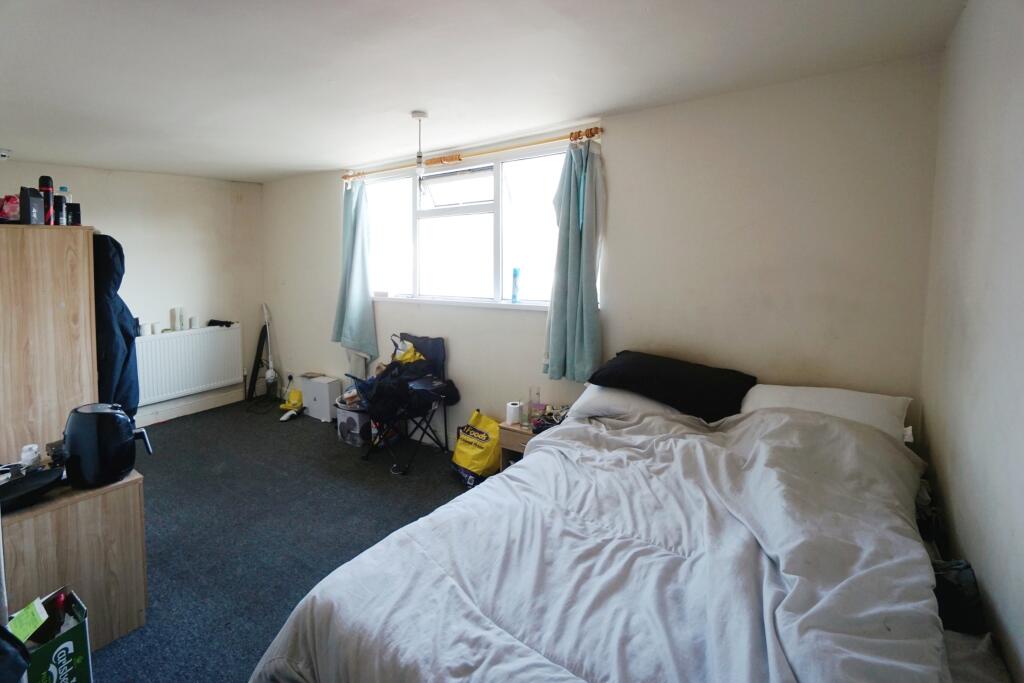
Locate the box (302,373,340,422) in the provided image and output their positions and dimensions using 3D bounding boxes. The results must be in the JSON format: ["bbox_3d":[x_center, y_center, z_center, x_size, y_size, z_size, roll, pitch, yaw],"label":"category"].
[{"bbox_3d":[-1.787,0.528,4.073,0.450,0.370,0.170,5,8,33],"label":"box"}]

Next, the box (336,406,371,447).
[{"bbox_3d":[-1.229,0.664,3.489,0.280,0.280,0.260,5,8,33],"label":"box"}]

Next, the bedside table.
[{"bbox_3d":[0.195,0.716,2.483,0.410,0.470,0.360,5,8,33],"label":"bedside table"}]

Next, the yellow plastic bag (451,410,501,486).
[{"bbox_3d":[-0.243,0.706,2.840,0.200,0.420,0.320,-5,9,-45],"label":"yellow plastic bag"}]

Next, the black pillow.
[{"bbox_3d":[0.797,0.219,2.120,0.700,0.160,0.430,13,36,32],"label":"black pillow"}]

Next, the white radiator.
[{"bbox_3d":[-3.008,0.208,4.035,0.100,0.600,0.880,5,8,33],"label":"white radiator"}]

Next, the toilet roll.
[{"bbox_3d":[0.009,0.421,2.480,0.080,0.110,0.080,1,6,0],"label":"toilet roll"}]

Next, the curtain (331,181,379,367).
[{"bbox_3d":[-1.320,-0.574,3.600,0.420,1.500,0.170,5,8,33],"label":"curtain"}]

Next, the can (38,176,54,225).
[{"bbox_3d":[-2.092,-0.632,1.920,0.047,0.216,0.047,7,8,41],"label":"can"}]

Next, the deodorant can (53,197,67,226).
[{"bbox_3d":[-2.042,-0.591,1.930,0.042,0.132,0.042,7,8,41],"label":"deodorant can"}]

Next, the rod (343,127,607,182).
[{"bbox_3d":[-0.462,-1.289,3.010,2.312,0.060,0.080,6,8,32],"label":"rod"}]

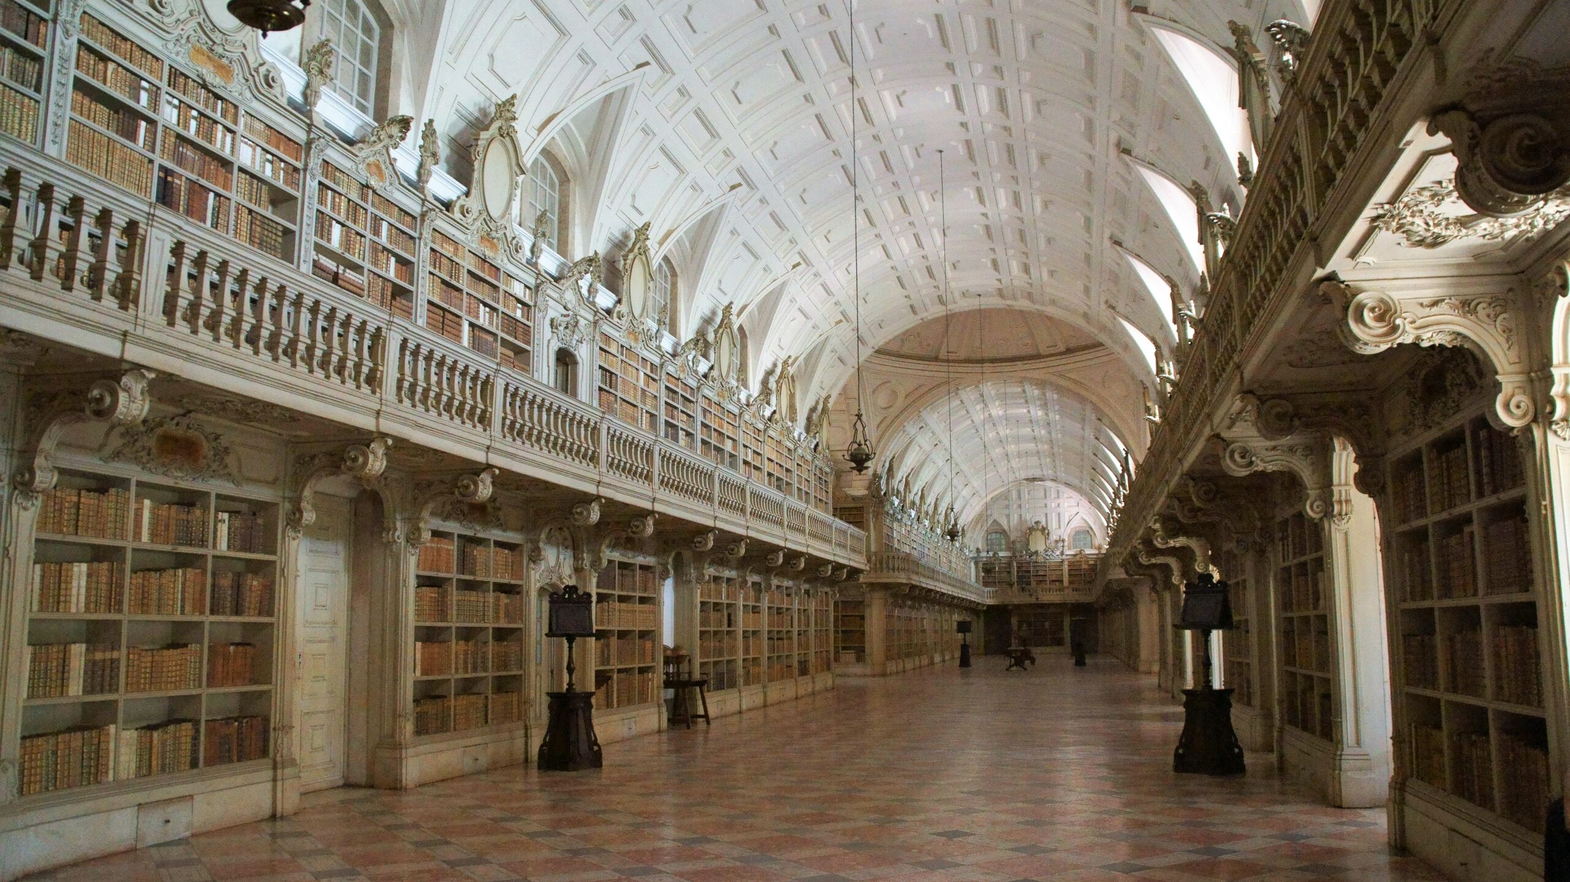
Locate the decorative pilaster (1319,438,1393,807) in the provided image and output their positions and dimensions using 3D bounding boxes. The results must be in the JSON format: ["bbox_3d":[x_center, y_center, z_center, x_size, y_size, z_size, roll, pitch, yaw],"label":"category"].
[{"bbox_3d":[5.064,1.643,10.512,0.470,3.208,0.356,-3,-10,14],"label":"decorative pilaster"}]

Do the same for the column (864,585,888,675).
[{"bbox_3d":[3.446,7.244,44.658,0.794,3.208,0.729,-3,-10,14],"label":"column"}]

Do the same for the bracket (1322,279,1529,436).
[{"bbox_3d":[3.208,-0.424,5.851,0.907,0.794,0.292,-3,-10,14],"label":"bracket"}]

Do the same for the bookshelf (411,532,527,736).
[{"bbox_3d":[-3.815,2.232,13.846,0.421,2.300,2.592,-3,-10,14],"label":"bookshelf"}]

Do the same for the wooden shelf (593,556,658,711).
[{"bbox_3d":[-2.653,3.005,18.588,0.421,2.333,2.624,-3,-10,14],"label":"wooden shelf"}]

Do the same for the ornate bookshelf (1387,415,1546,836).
[{"bbox_3d":[4.129,1.011,6.877,0.421,2.300,2.657,-3,-10,14],"label":"ornate bookshelf"}]

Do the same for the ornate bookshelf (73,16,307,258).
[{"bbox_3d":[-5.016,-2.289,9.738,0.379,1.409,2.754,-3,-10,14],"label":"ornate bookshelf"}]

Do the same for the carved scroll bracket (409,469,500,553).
[{"bbox_3d":[-3.526,0.714,12.551,0.972,0.826,0.308,-3,-10,14],"label":"carved scroll bracket"}]

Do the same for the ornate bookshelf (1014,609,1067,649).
[{"bbox_3d":[16.022,11.768,73.750,3.029,2.300,0.421,-3,-10,14],"label":"ornate bookshelf"}]

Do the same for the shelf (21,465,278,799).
[{"bbox_3d":[-4.924,1.438,9.117,0.421,2.317,2.673,-3,-10,14],"label":"shelf"}]

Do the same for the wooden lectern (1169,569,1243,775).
[{"bbox_3d":[4.705,2.583,13.206,0.648,2.228,0.583,-9,-12,41],"label":"wooden lectern"}]

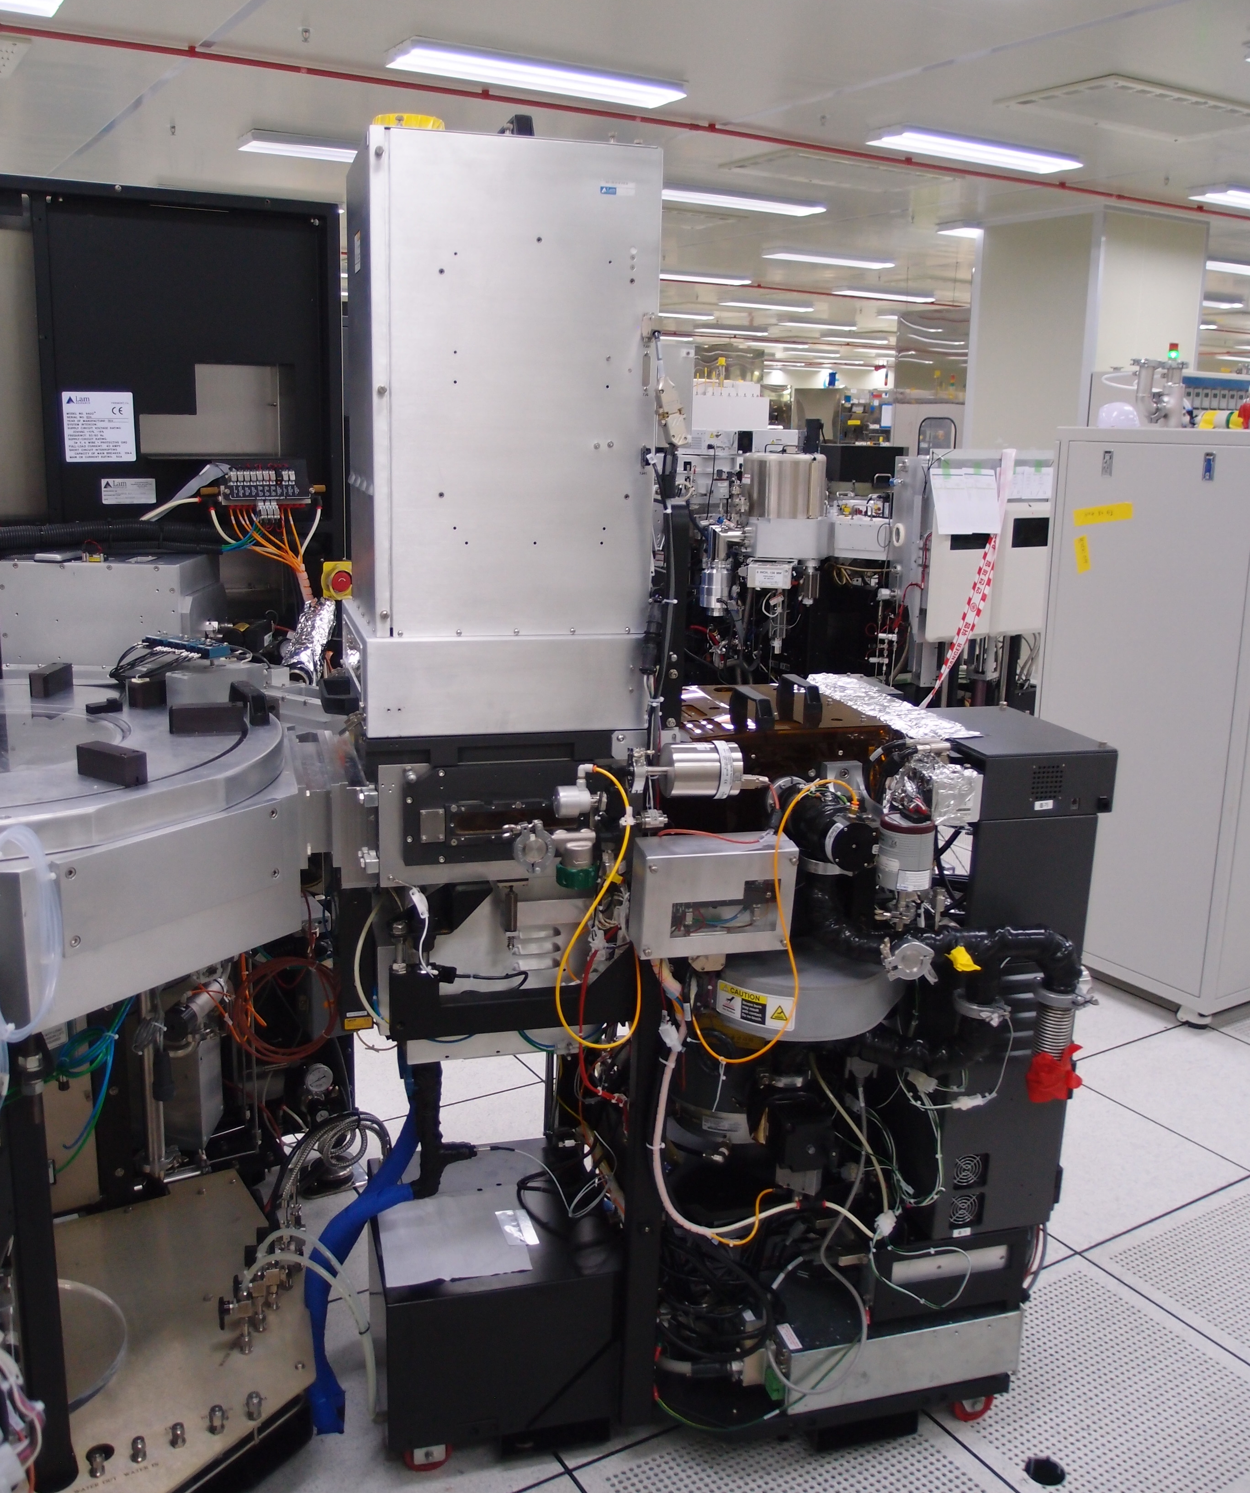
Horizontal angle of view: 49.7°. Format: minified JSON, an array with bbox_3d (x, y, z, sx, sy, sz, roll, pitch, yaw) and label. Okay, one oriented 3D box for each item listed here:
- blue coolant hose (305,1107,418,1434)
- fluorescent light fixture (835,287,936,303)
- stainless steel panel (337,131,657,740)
[{"bbox_3d":[-0.436,0.893,2.285,0.195,0.460,0.230,-2,14,-15],"label":"blue coolant hose"},{"bbox_3d":[2.754,-4.734,14.090,1.240,0.070,0.290,-7,16,-31],"label":"fluorescent light fixture"},{"bbox_3d":[-0.196,-0.437,1.980,0.400,0.780,0.360,-2,14,-15],"label":"stainless steel panel"}]

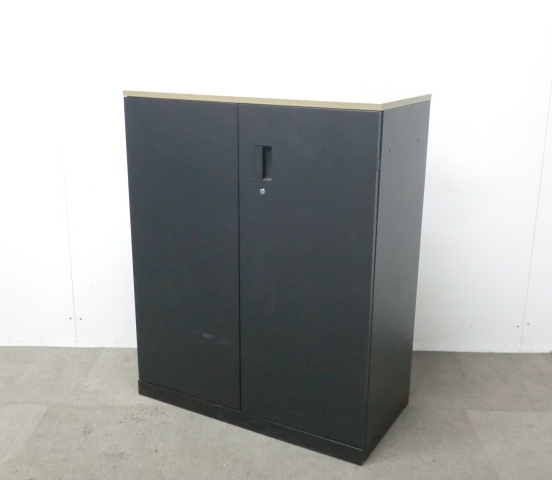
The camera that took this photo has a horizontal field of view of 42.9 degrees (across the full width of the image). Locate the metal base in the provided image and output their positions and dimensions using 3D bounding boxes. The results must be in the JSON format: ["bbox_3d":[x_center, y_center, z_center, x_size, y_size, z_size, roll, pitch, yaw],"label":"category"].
[{"bbox_3d":[-0.011,0.566,2.599,0.900,0.053,0.445,9,18,28],"label":"metal base"}]

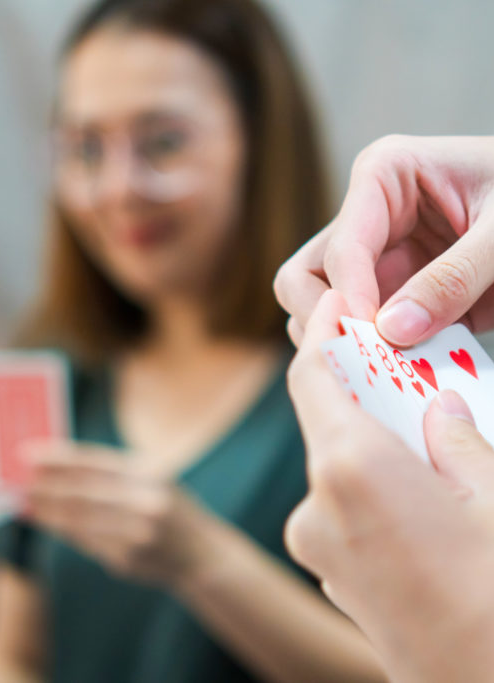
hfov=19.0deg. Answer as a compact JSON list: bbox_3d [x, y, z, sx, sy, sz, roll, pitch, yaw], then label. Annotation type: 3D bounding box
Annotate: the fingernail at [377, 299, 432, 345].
[{"bbox_3d":[0.050,-0.006,0.468,0.015,0.014,0.004,-44,-4,-17],"label":"fingernail"}]

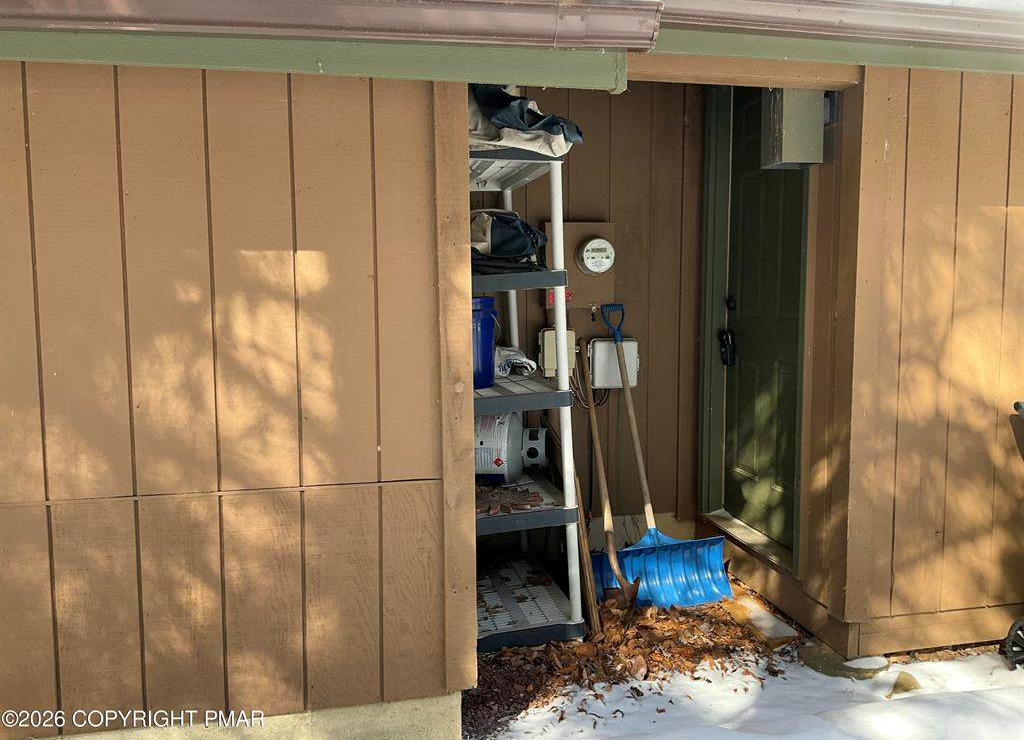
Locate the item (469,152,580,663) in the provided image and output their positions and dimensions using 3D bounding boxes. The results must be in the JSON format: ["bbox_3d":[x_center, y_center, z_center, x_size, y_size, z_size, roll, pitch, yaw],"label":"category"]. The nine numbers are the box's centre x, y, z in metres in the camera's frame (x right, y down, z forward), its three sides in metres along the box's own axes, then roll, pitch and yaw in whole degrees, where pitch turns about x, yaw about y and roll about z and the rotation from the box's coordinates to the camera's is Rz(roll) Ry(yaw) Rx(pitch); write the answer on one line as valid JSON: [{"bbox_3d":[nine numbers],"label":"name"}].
[{"bbox_3d":[-0.089,0.087,3.544,0.460,1.830,0.914,-4,6,-12],"label":"item"}]

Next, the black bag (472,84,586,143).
[{"bbox_3d":[-0.006,-0.924,3.169,0.450,0.260,0.380,-1,6,-12],"label":"black bag"}]

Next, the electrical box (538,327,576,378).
[{"bbox_3d":[0.214,-0.082,4.041,0.160,0.235,0.100,-1,6,-12],"label":"electrical box"}]

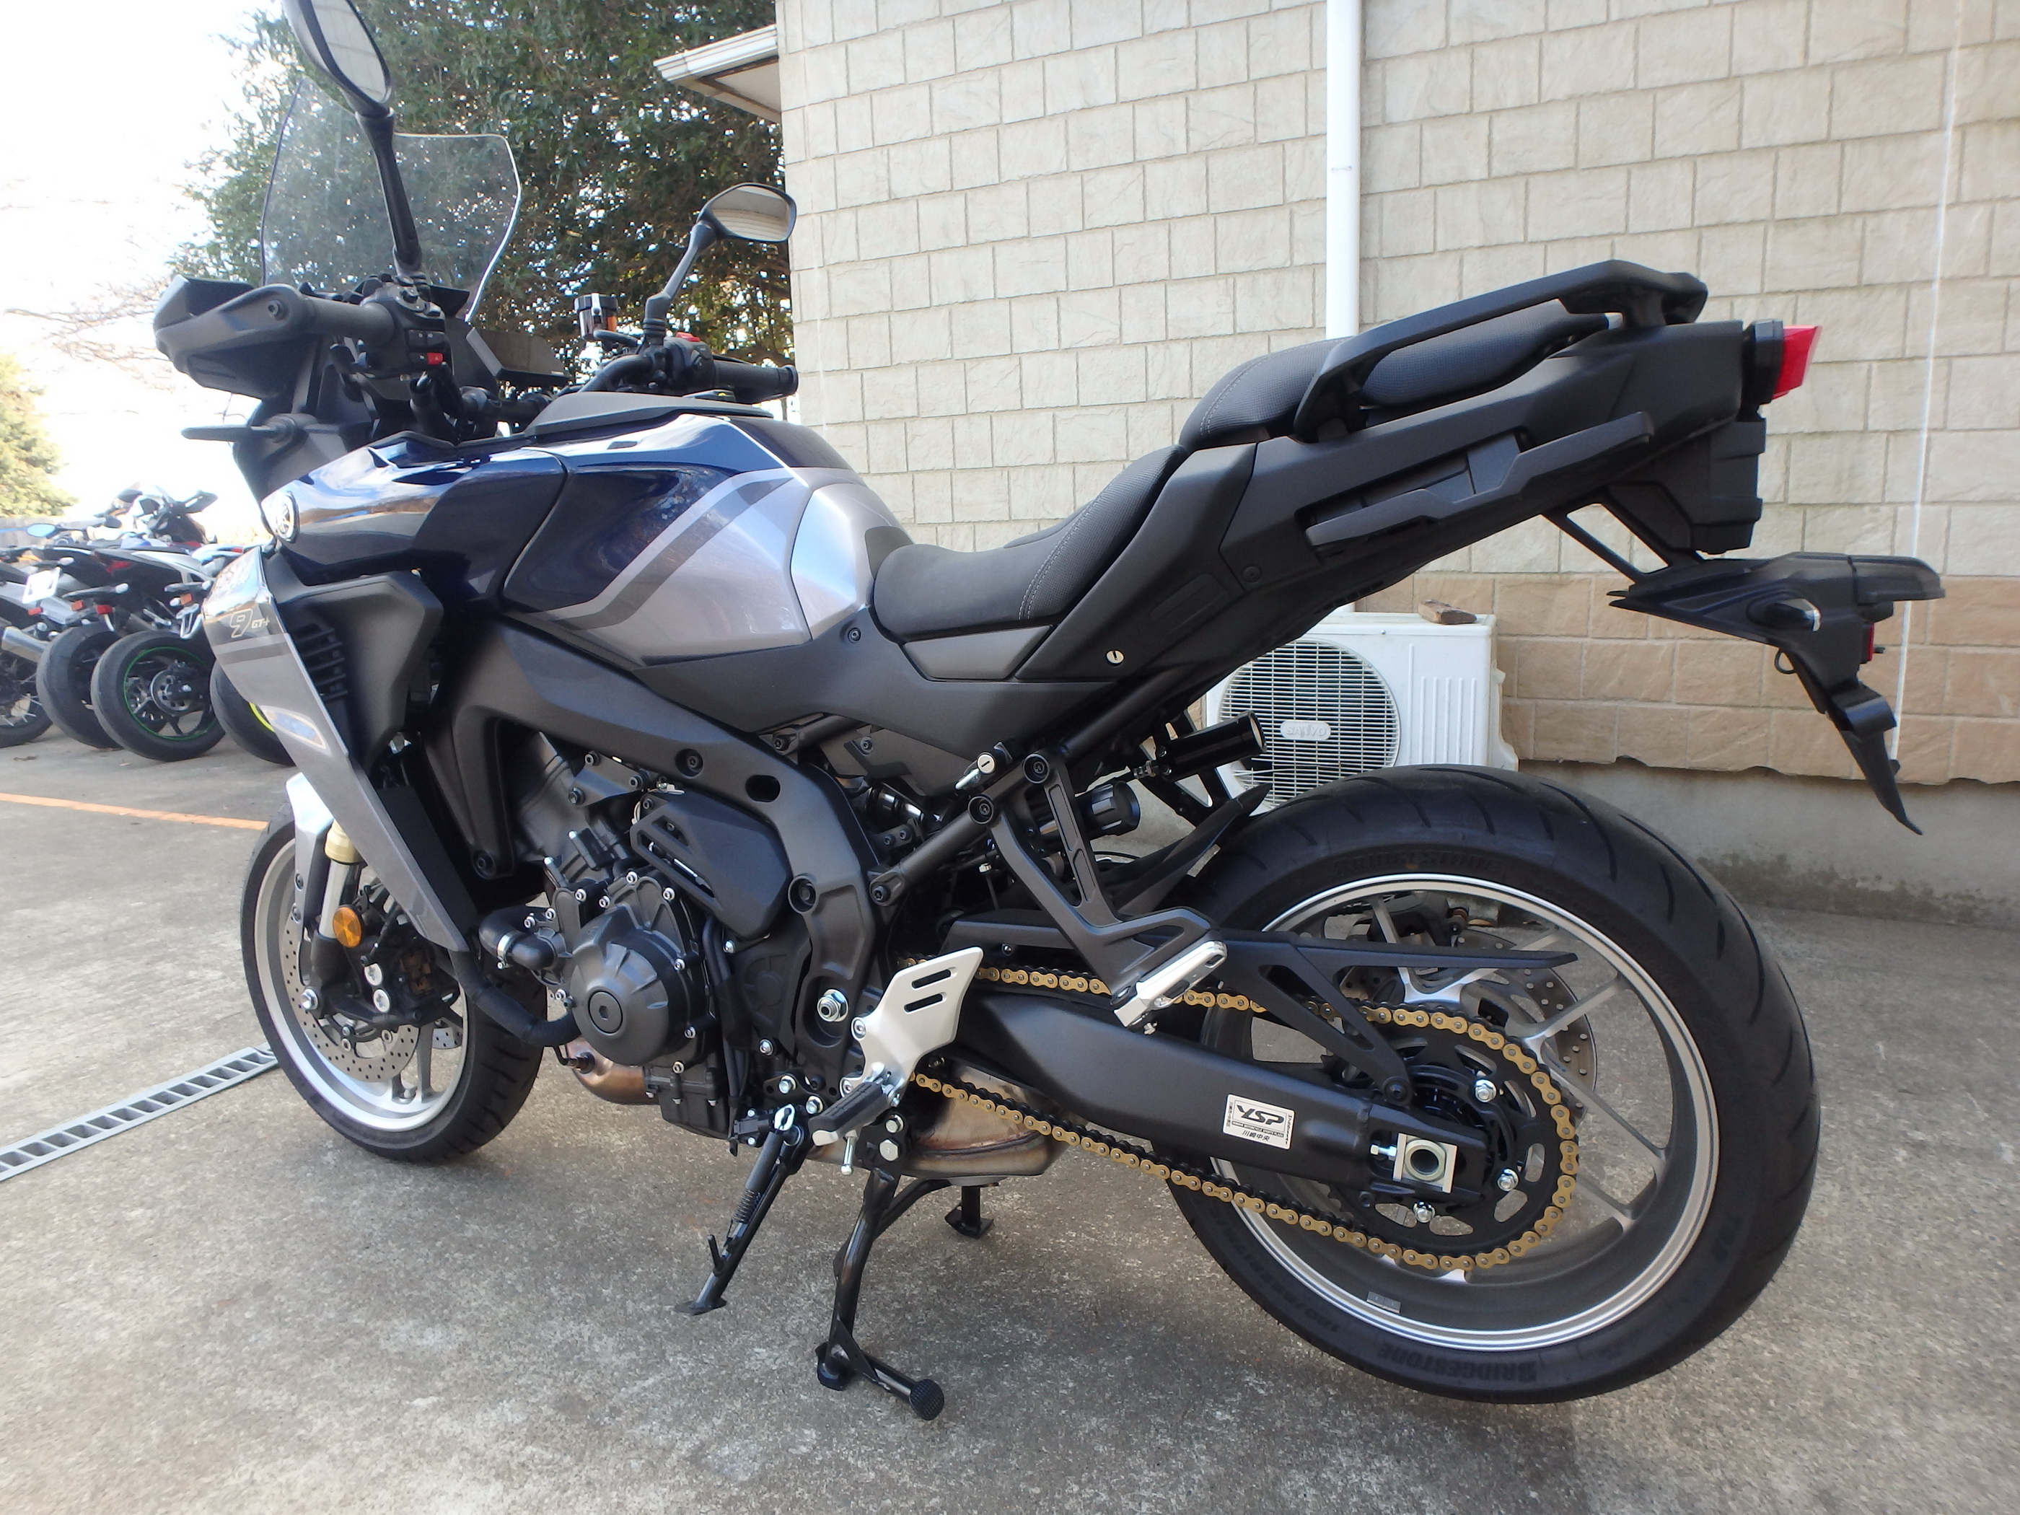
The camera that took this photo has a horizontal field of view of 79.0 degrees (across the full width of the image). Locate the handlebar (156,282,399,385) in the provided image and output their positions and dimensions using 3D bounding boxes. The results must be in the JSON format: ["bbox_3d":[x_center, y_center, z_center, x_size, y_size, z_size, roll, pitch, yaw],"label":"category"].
[{"bbox_3d":[-0.719,-0.434,1.246,0.180,0.120,0.230,1,10,16],"label":"handlebar"}]

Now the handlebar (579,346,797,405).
[{"bbox_3d":[-0.455,-0.542,1.774,0.130,0.085,0.330,5,12,34],"label":"handlebar"}]

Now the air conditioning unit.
[{"bbox_3d":[0.851,-0.048,2.991,0.680,0.550,0.270,3,11,23],"label":"air conditioning unit"}]

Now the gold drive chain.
[{"bbox_3d":[0.144,0.332,1.236,0.780,0.250,0.028,3,11,24],"label":"gold drive chain"}]

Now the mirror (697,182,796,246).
[{"bbox_3d":[-0.380,-0.792,1.784,0.055,0.095,0.175,5,12,32],"label":"mirror"}]

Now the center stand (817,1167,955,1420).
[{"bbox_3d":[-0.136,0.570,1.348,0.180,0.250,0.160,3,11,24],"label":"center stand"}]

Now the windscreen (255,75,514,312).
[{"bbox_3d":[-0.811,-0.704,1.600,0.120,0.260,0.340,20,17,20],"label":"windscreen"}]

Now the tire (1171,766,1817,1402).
[{"bbox_3d":[0.435,0.325,1.224,0.630,0.630,0.180,3,11,24],"label":"tire"}]

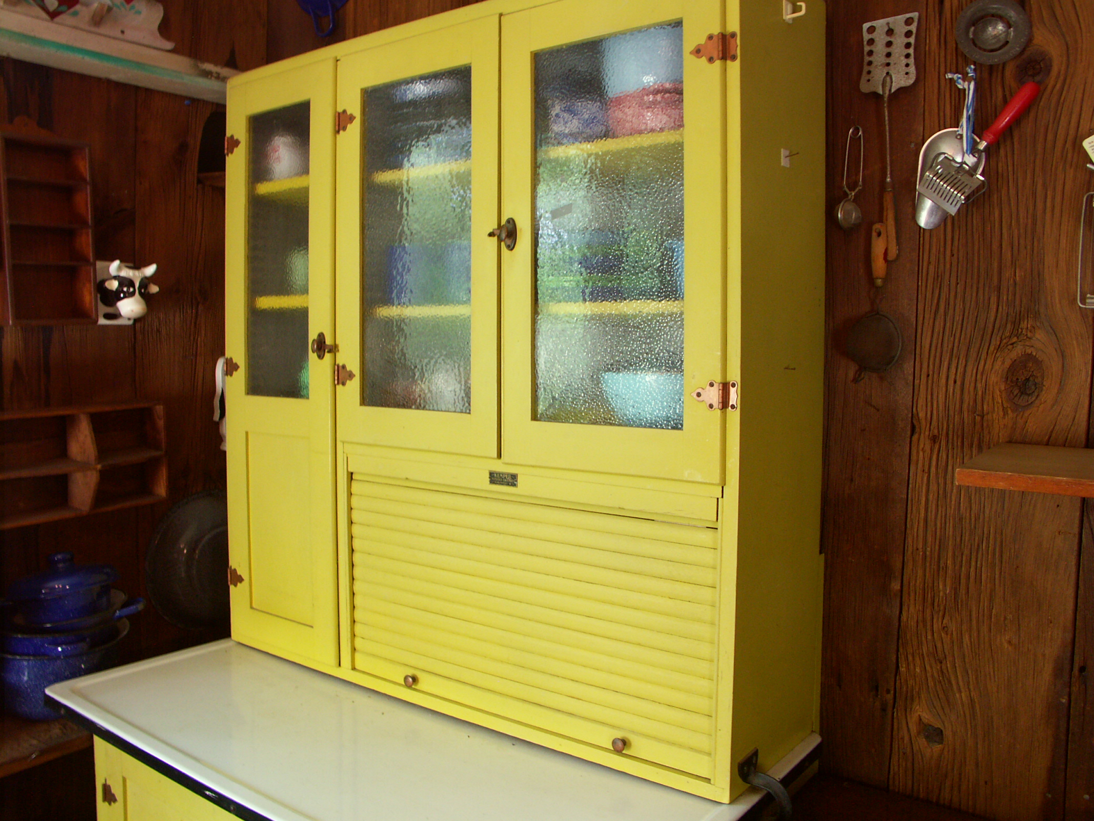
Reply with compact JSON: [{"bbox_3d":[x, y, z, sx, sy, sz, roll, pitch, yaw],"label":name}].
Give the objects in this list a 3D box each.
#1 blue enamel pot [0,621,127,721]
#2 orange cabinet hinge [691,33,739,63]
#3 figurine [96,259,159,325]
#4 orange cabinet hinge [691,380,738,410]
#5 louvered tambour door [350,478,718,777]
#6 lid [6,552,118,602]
[{"bbox_3d":[-0.866,0.463,1.584,0.224,0.122,0.224,0,3,0],"label":"blue enamel pot"},{"bbox_3d":[0.191,-0.413,1.014,0.060,0.034,0.014,3,4,37],"label":"orange cabinet hinge"},{"bbox_3d":[-0.815,-0.228,1.720,0.098,0.122,0.106,3,4,37],"label":"figurine"},{"bbox_3d":[0.195,-0.018,1.029,0.060,0.035,0.014,3,4,37],"label":"orange cabinet hinge"},{"bbox_3d":[-0.061,0.276,1.244,0.651,0.310,0.030,3,4,37],"label":"louvered tambour door"},{"bbox_3d":[-0.864,0.281,1.578,0.182,0.058,0.182,-5,5,0],"label":"lid"}]

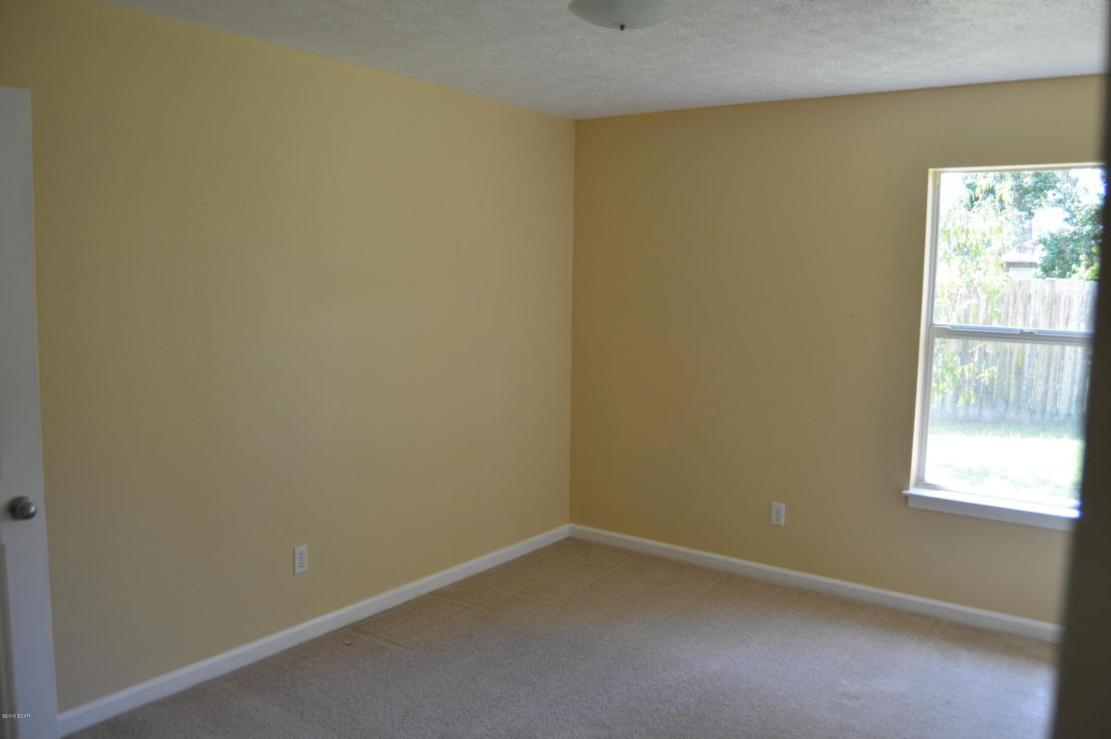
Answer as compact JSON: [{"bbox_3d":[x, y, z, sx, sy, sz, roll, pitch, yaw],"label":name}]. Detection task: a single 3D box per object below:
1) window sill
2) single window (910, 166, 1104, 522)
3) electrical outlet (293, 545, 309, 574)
[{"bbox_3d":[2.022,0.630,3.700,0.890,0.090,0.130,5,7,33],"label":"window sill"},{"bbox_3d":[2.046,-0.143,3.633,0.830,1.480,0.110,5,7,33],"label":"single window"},{"bbox_3d":[-1.048,0.787,3.445,0.012,0.114,0.071,5,7,37],"label":"electrical outlet"}]

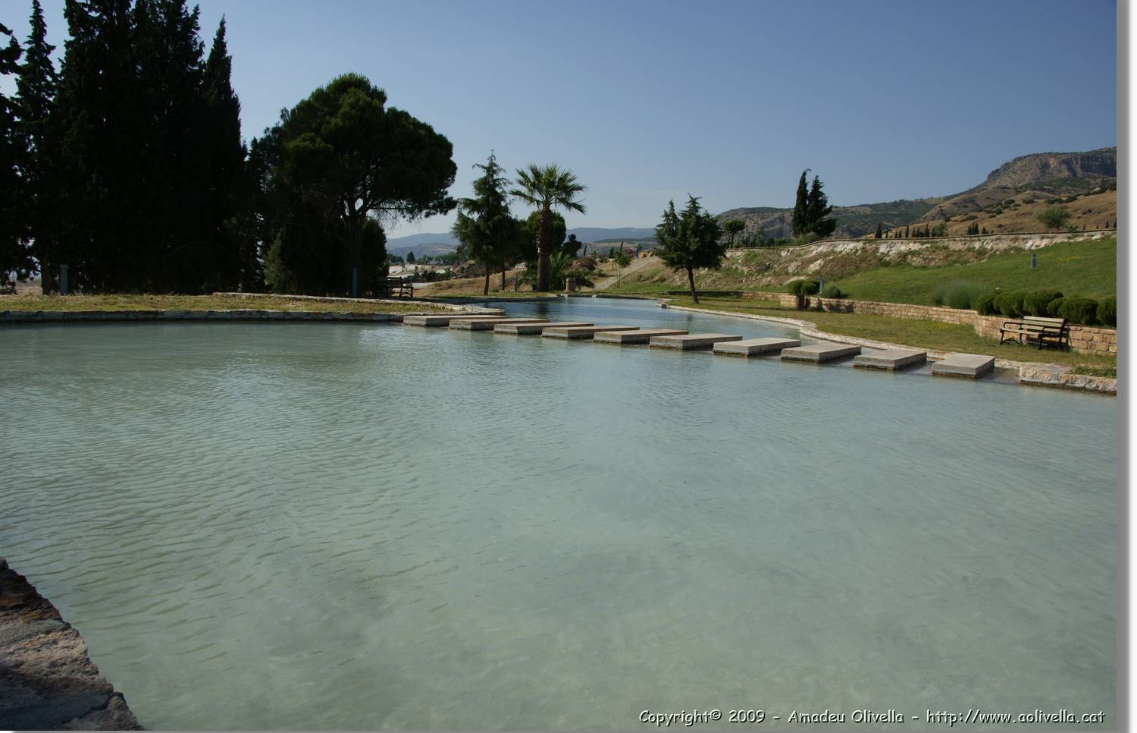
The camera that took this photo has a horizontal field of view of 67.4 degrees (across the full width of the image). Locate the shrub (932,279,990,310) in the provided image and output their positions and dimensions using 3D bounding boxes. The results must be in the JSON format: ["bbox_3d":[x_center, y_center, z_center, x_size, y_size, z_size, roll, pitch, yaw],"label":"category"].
[{"bbox_3d":[15.178,-2.777,33.000,2.000,1.170,1.700,3,7,0],"label":"shrub"}]

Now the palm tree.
[{"bbox_3d":[-1.261,-8.373,51.500,4.500,7.600,4.500,3,7,0],"label":"palm tree"}]

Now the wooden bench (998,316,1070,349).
[{"bbox_3d":[13.644,-1.019,25.171,0.700,0.863,1.822,2,6,-7],"label":"wooden bench"}]

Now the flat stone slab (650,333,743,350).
[{"bbox_3d":[3.539,-0.682,23.036,0.889,0.214,3.587,8,8,35],"label":"flat stone slab"}]

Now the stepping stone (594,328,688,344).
[{"bbox_3d":[2.127,-0.855,23.888,0.889,0.214,3.587,8,8,37],"label":"stepping stone"}]

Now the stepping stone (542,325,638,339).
[{"bbox_3d":[0.746,-1.002,24.531,0.889,0.214,3.587,8,8,38],"label":"stepping stone"}]

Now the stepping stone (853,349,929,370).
[{"bbox_3d":[8.042,-0.187,21.166,0.920,0.230,3.800,7,7,32],"label":"stepping stone"}]

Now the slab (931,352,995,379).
[{"bbox_3d":[9.503,-0.024,20.364,0.920,0.230,3.800,7,7,31],"label":"slab"}]

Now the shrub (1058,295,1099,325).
[{"bbox_3d":[15.317,-1.665,25.570,1.020,0.880,1.050,3,6,2],"label":"shrub"}]

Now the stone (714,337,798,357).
[{"bbox_3d":[5.173,-0.534,23.001,0.920,0.230,3.800,7,7,34],"label":"stone"}]

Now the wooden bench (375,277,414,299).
[{"bbox_3d":[-8.031,-3.660,39.382,0.700,0.830,1.827,6,7,27],"label":"wooden bench"}]

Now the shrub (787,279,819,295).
[{"bbox_3d":[12.765,-4.289,46.500,1.600,0.900,1.400,3,7,0],"label":"shrub"}]

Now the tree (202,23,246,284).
[{"bbox_3d":[-13.390,-8.203,33.000,1.750,10.600,1.750,3,7,0],"label":"tree"}]

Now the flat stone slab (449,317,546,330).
[{"bbox_3d":[-2.113,-1.331,26.878,0.920,0.230,3.800,7,7,34],"label":"flat stone slab"}]

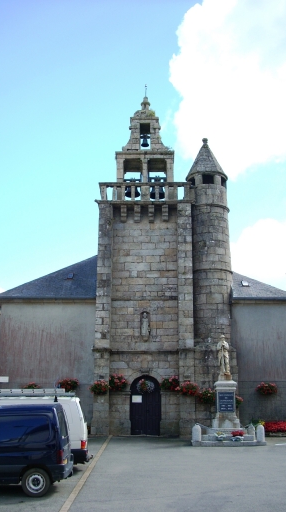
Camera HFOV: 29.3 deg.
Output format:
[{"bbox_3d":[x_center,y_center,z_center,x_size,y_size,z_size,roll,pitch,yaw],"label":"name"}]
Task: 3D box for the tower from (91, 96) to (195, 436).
[{"bbox_3d":[0.073,-0.034,29.138,4.755,18.043,4.200,0,-14,0],"label":"tower"}]

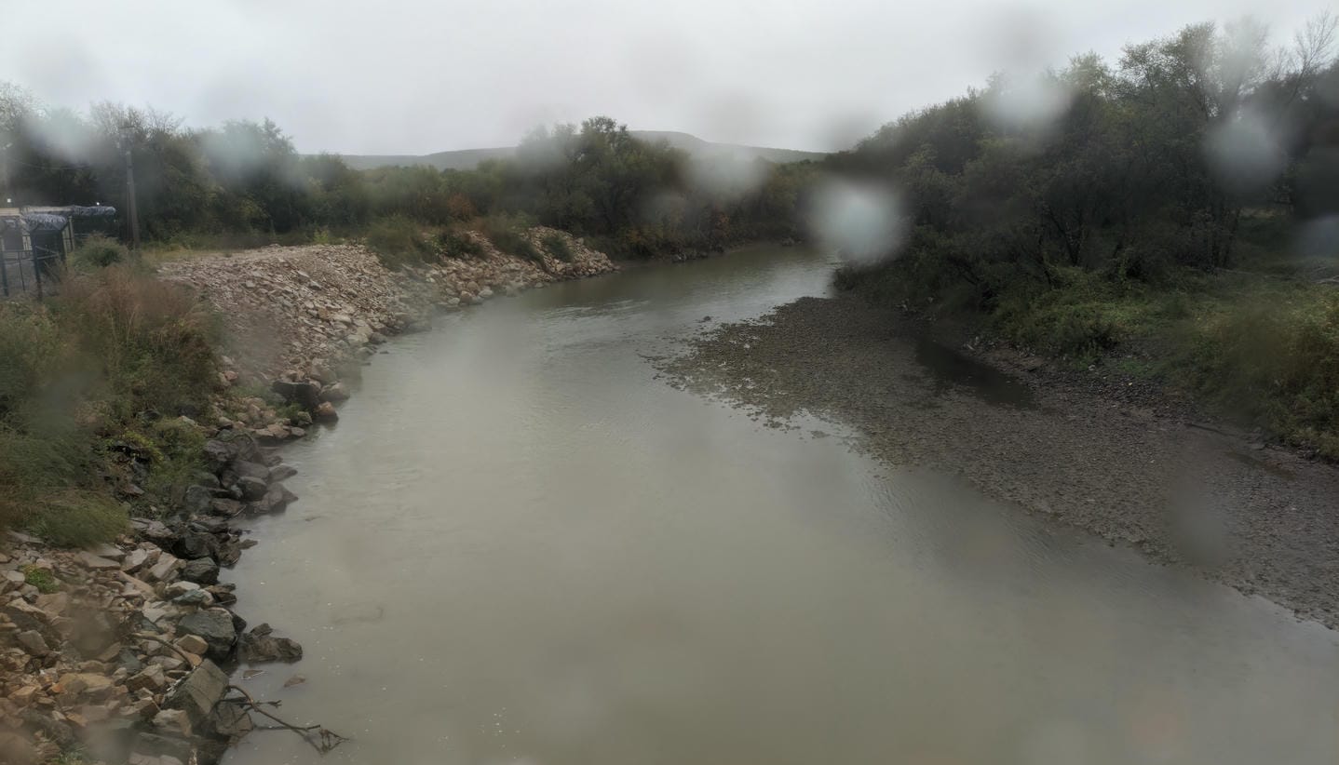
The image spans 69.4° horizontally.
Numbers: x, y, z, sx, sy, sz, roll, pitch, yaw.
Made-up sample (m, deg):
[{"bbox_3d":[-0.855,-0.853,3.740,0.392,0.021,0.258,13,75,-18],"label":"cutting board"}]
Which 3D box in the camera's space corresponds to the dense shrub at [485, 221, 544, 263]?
[{"bbox_3d":[-11.560,-10.474,72.000,4.200,3.000,3.600,1,11,0],"label":"dense shrub"}]

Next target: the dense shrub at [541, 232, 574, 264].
[{"bbox_3d":[-8.792,-10.604,76.000,2.700,2.300,2.500,1,11,0],"label":"dense shrub"}]

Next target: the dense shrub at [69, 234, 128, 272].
[{"bbox_3d":[-25.384,-5.767,43.000,2.600,1.750,2.400,1,11,0],"label":"dense shrub"}]

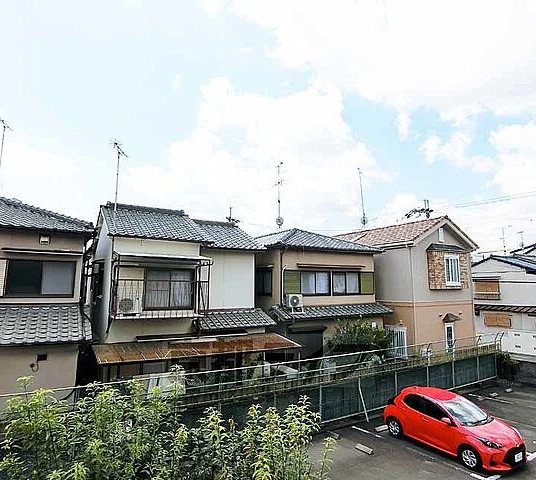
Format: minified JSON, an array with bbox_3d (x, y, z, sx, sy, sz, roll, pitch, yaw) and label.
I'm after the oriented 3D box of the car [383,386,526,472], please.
[{"bbox_3d":[5.587,5.662,10.278,1.700,1.500,3.940,5,-9,-30],"label":"car"}]

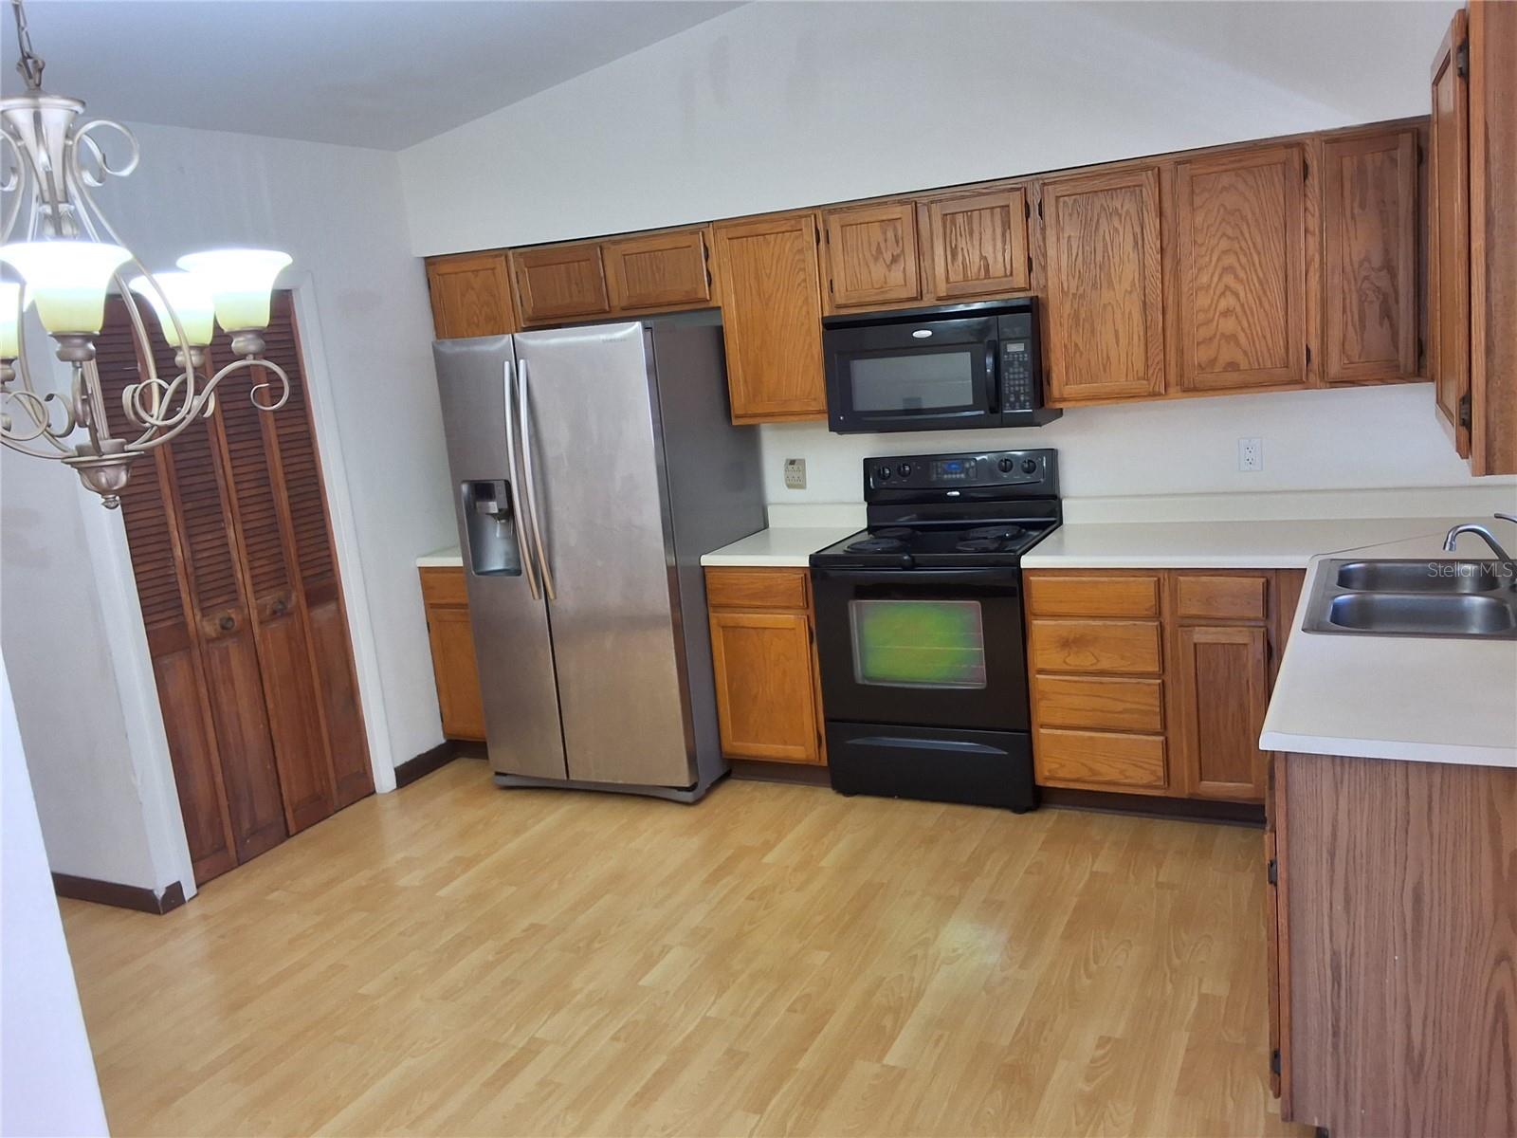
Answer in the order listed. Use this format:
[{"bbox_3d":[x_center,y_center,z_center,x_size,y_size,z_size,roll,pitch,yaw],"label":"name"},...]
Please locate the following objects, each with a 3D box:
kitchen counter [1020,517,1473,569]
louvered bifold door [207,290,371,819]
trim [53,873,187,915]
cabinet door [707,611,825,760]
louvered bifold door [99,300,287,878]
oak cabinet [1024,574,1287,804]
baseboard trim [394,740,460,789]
[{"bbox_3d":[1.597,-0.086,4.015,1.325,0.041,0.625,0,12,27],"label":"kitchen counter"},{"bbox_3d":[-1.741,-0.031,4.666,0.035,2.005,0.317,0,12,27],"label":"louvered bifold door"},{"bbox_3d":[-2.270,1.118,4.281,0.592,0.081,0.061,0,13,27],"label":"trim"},{"bbox_3d":[0.032,0.447,4.634,0.418,0.574,0.025,0,13,27],"label":"cabinet door"},{"bbox_3d":[-1.964,0.075,4.222,0.035,2.005,0.452,0,12,27],"label":"louvered bifold door"},{"bbox_3d":[1.424,0.310,4.172,0.862,0.778,0.615,0,12,27],"label":"oak cabinet"},{"bbox_3d":[-1.410,0.823,5.218,0.015,0.087,0.405,0,12,27],"label":"baseboard trim"}]

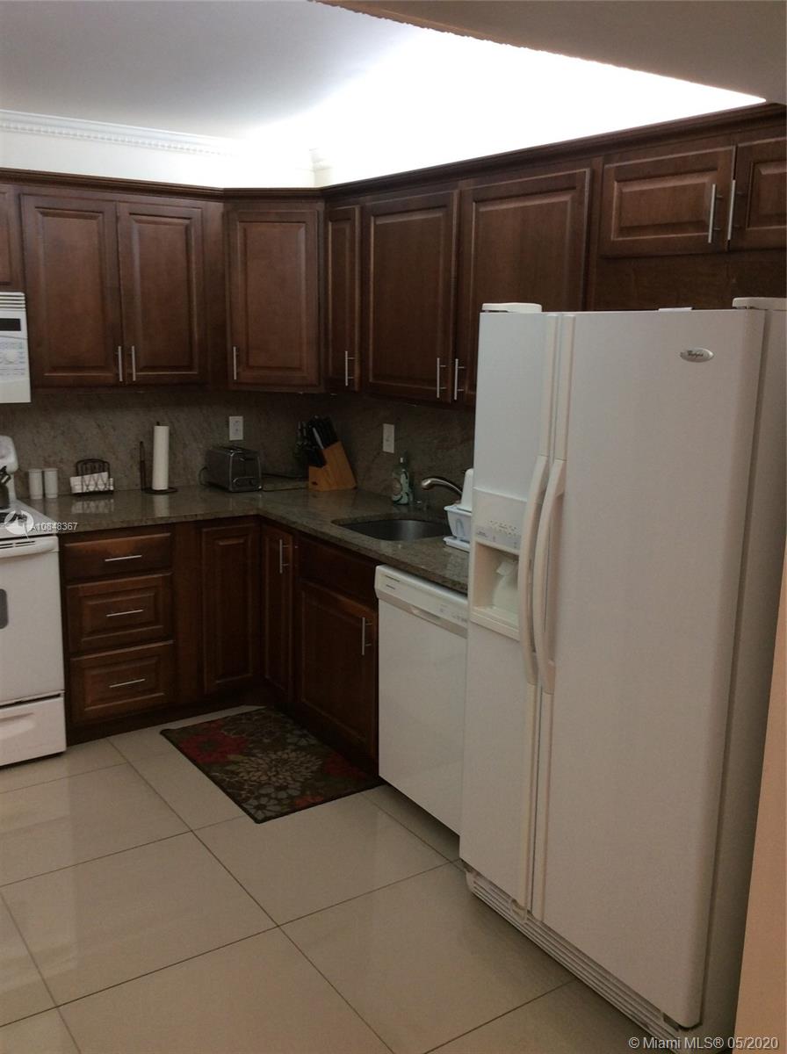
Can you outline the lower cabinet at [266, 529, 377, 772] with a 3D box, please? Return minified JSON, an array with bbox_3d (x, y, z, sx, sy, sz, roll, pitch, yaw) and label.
[{"bbox_3d":[-0.053,0.404,3.908,0.582,0.822,0.884,-7,15,-34],"label":"lower cabinet"}]

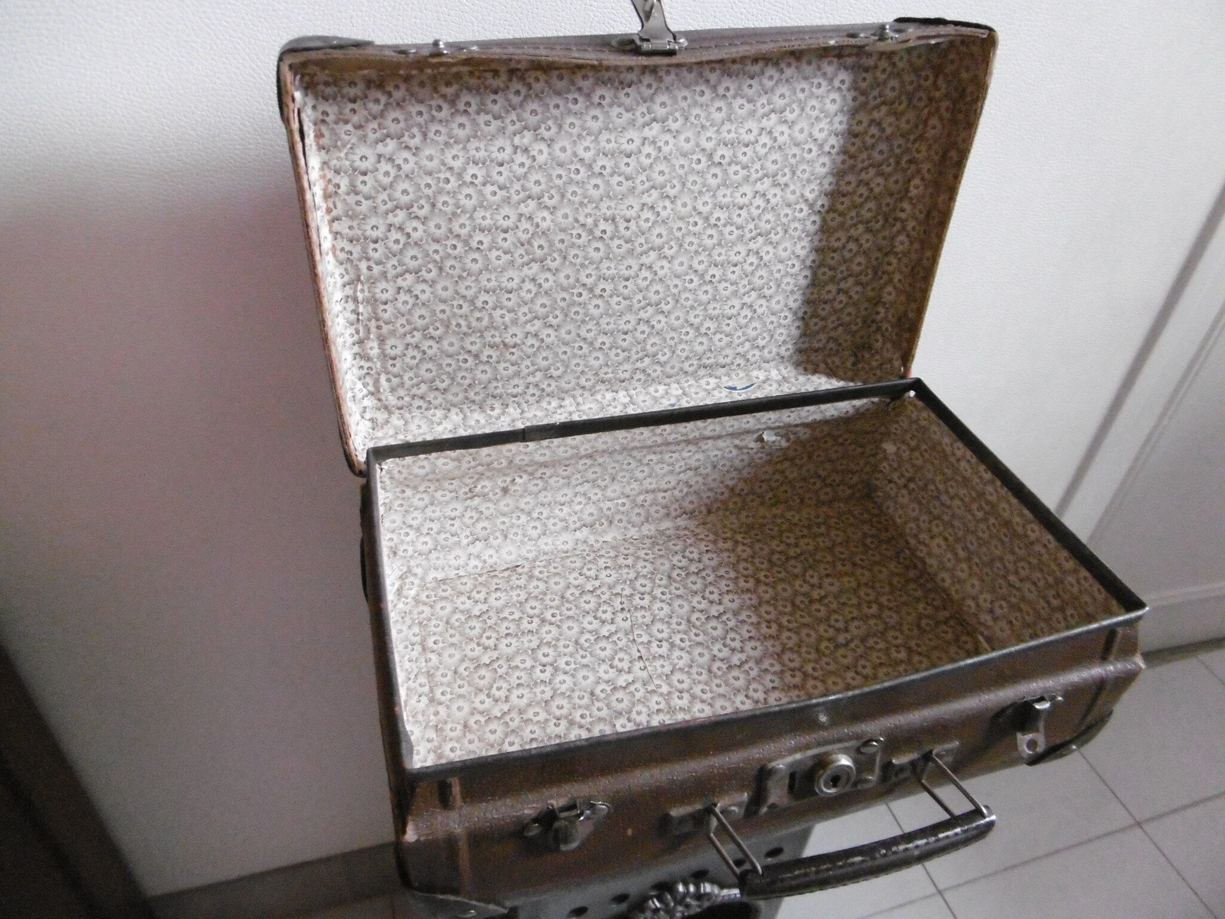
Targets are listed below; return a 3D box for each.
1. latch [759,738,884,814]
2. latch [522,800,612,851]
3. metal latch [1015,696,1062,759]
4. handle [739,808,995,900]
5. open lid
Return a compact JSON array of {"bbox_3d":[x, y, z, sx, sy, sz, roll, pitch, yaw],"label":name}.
[{"bbox_3d":[0.110,0.163,0.433,0.066,0.038,0.015,-8,40,-15],"label":"latch"},{"bbox_3d":[-0.020,0.167,0.391,0.041,0.025,0.014,-8,40,-15],"label":"latch"},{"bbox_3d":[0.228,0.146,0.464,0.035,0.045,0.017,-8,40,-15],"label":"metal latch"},{"bbox_3d":[0.125,0.191,0.411,0.135,0.017,0.019,-8,40,-15],"label":"handle"},{"bbox_3d":[0.025,-0.139,0.549,0.408,0.239,0.064,-8,33,-15],"label":"open lid"}]

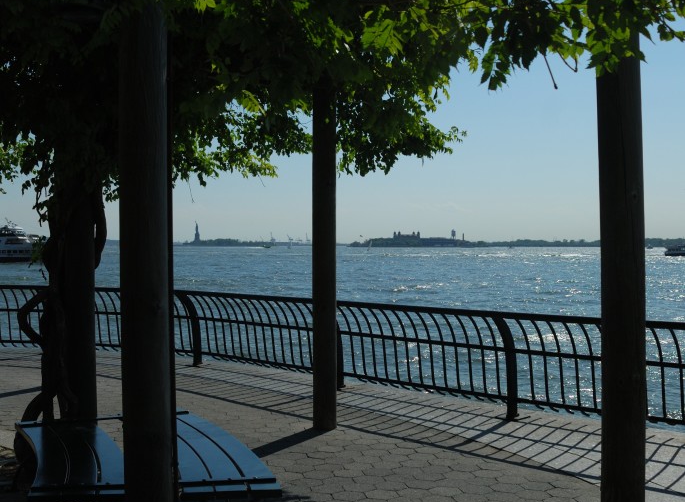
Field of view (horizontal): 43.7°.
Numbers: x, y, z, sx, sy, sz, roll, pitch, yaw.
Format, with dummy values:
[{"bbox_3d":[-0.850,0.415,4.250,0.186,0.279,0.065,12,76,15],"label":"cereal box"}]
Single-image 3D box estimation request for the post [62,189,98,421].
[{"bbox_3d":[-1.759,0.049,5.731,0.205,2.950,0.205,0,0,0],"label":"post"}]

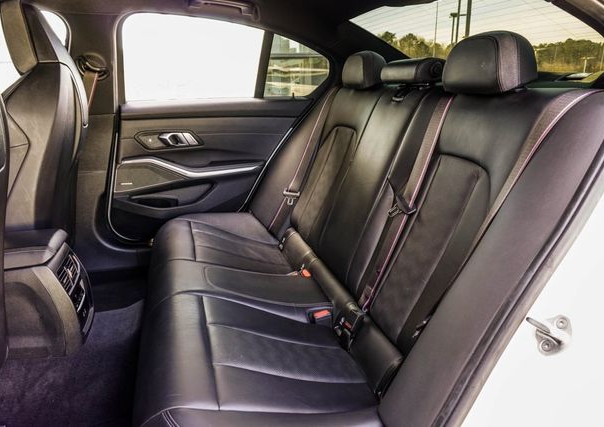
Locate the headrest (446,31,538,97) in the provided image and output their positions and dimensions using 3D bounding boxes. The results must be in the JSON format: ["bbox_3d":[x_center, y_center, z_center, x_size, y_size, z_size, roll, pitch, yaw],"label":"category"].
[{"bbox_3d":[0.456,-0.353,1.012,0.120,0.145,0.245,-5,18,-16],"label":"headrest"}]

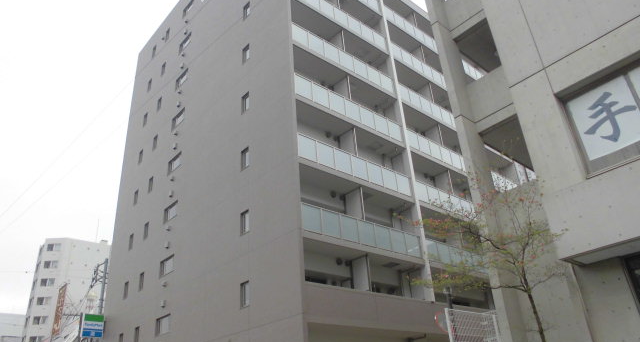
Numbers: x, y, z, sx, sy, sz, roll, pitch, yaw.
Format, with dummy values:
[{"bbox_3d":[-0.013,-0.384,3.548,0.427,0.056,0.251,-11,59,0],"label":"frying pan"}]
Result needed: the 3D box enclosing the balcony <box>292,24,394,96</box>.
[{"bbox_3d":[1.302,-5.099,22.796,6.588,1.051,0.090,19,-36,-37],"label":"balcony"}]

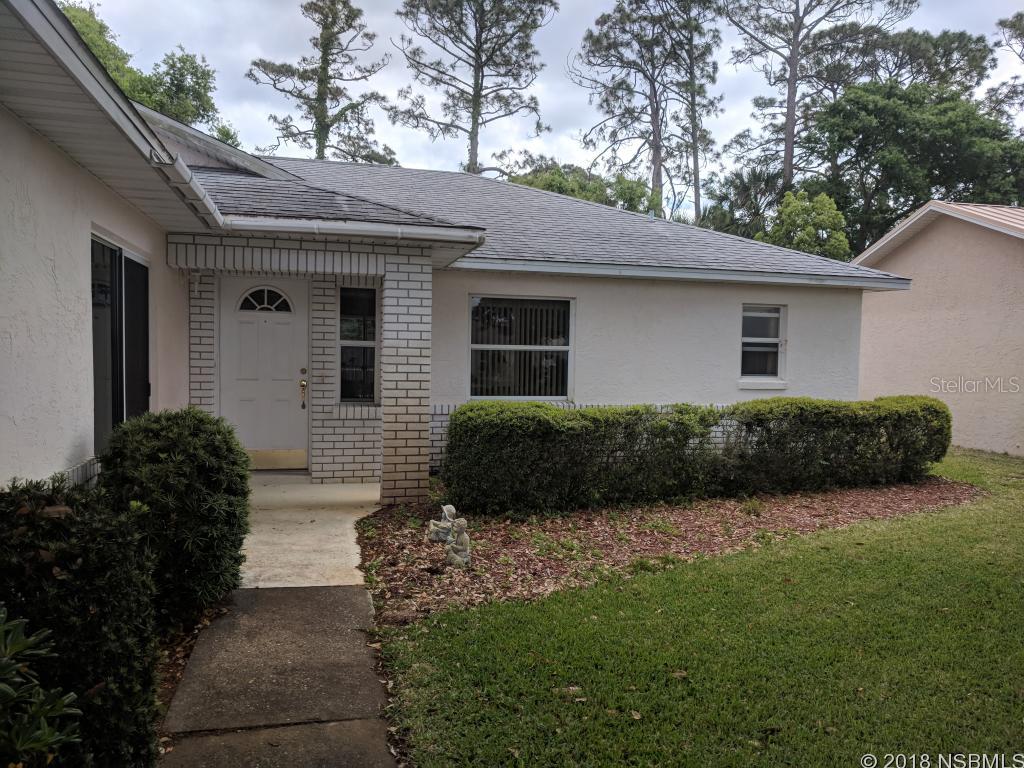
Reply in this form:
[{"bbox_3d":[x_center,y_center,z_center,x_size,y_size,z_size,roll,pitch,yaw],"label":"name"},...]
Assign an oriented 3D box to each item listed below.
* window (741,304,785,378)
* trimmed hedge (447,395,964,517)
[{"bbox_3d":[3.424,-0.586,10.493,0.690,0.970,0.100,0,3,-15],"label":"window"},{"bbox_3d":[2.330,0.676,8.596,6.450,1.020,1.120,0,3,-19],"label":"trimmed hedge"}]

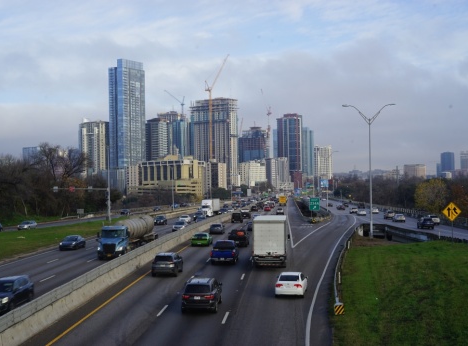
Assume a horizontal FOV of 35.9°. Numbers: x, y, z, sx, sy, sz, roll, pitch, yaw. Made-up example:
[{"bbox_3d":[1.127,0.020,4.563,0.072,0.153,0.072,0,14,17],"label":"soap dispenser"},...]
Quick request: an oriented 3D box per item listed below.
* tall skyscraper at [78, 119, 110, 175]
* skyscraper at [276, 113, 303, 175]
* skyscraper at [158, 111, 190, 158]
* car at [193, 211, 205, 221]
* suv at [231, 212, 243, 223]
[{"bbox_3d":[-185.479,-20.833,970.000,44.000,99.460,24.000,-1,0,39],"label":"tall skyscraper"},{"bbox_3d":[79.780,-30.684,1030.000,29.000,108.000,28.000,-1,0,-14],"label":"skyscraper"},{"bbox_3d":[-98.102,-35.971,1180.000,46.000,129.170,34.000,-1,0,39],"label":"skyscraper"},{"bbox_3d":[-7.171,9.124,150.000,1.820,1.470,4.600,-1,0,5],"label":"car"},{"bbox_3d":[0.800,8.140,132.300,1.880,1.820,4.400,-1,0,4],"label":"suv"}]

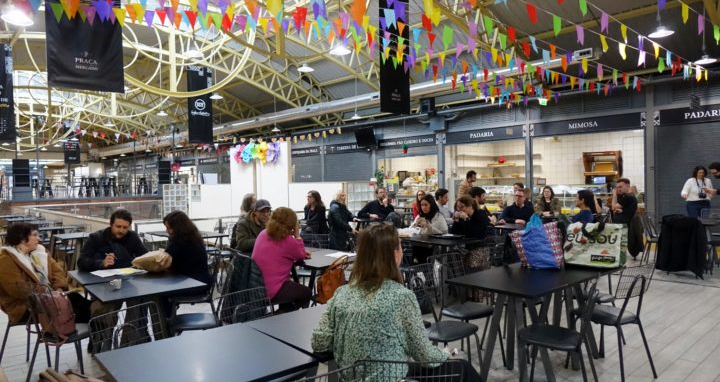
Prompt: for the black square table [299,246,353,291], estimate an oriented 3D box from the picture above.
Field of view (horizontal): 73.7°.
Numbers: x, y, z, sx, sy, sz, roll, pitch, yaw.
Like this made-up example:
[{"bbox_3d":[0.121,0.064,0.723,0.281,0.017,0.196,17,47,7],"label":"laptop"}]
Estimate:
[{"bbox_3d":[-0.320,1.016,4.575,0.700,0.750,0.700,-2,2,-43],"label":"black square table"}]

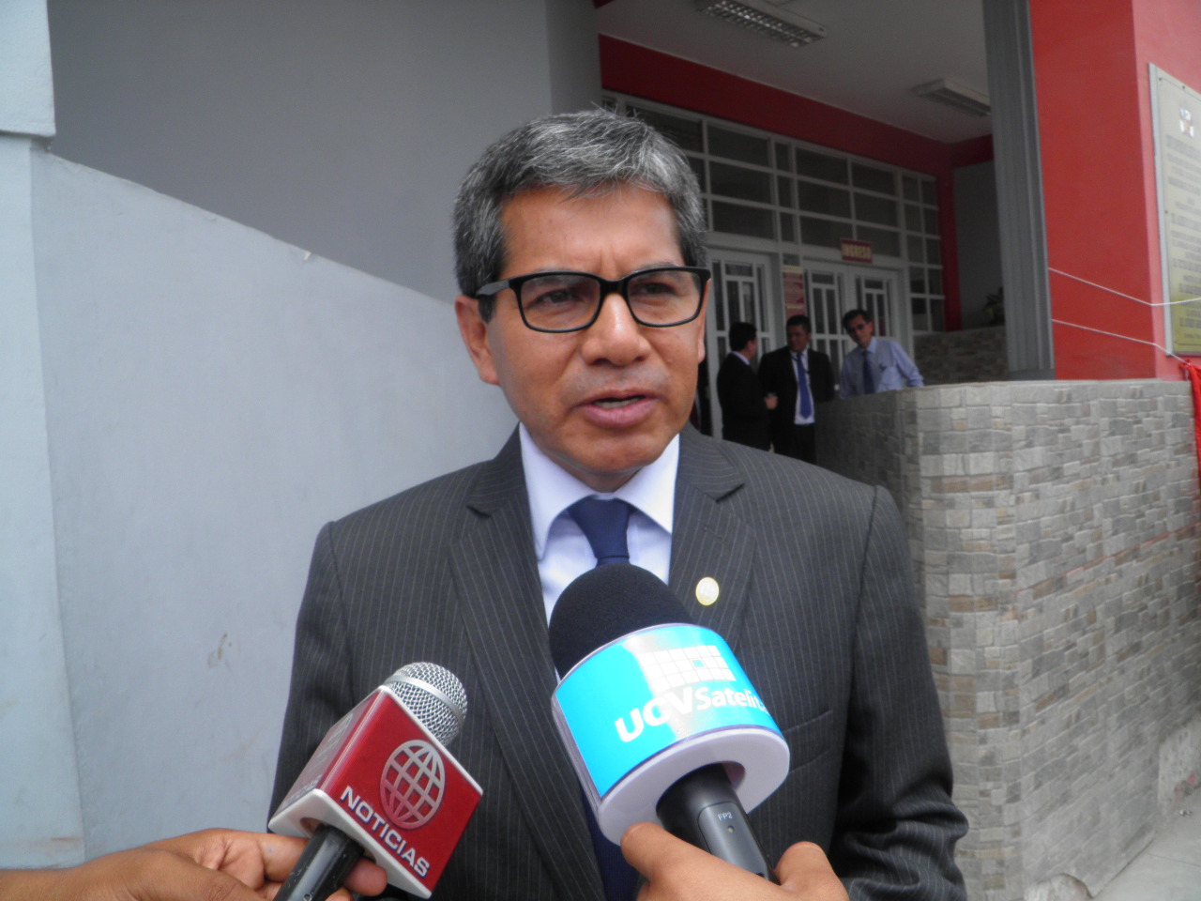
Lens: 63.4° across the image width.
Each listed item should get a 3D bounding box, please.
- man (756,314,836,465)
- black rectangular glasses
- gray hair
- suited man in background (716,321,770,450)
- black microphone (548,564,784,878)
[{"bbox_3d":[1.319,-0.031,6.300,0.530,1.700,0.320,-4,0,7],"label":"man"},{"bbox_3d":[-0.007,-0.096,0.678,0.140,0.046,0.143,-5,4,-18],"label":"black rectangular glasses"},{"bbox_3d":[-0.019,-0.151,0.716,0.178,0.185,0.200,-5,4,-17],"label":"gray hair"},{"bbox_3d":[0.942,0.024,6.100,0.360,1.660,0.500,-4,0,-13],"label":"suited man in background"},{"bbox_3d":[0.040,0.150,0.513,0.100,0.098,0.245,-8,34,-16],"label":"black microphone"}]

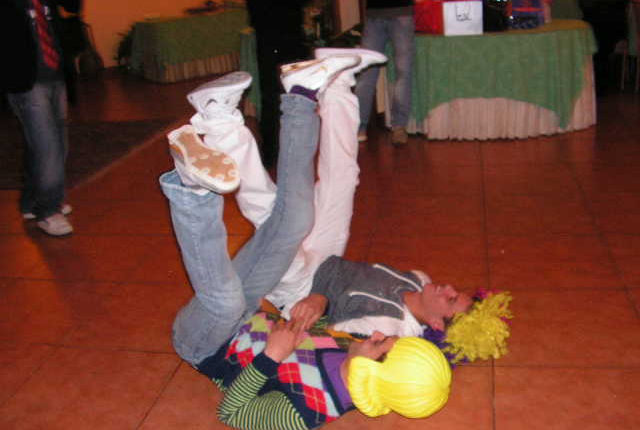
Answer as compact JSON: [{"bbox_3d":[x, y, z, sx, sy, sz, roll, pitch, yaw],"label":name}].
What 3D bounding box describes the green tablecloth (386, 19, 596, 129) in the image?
[{"bbox_3d":[1.296,-1.083,5.086,1.540,0.730,0.950,1,22,16],"label":"green tablecloth"}]

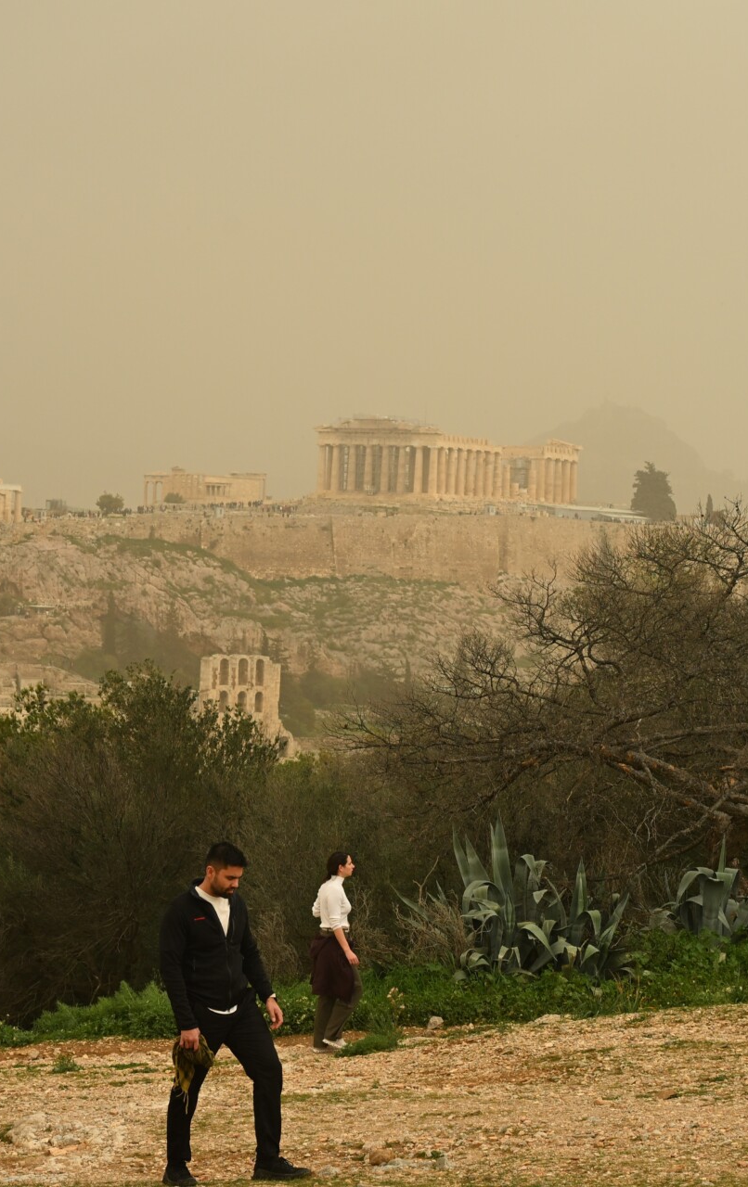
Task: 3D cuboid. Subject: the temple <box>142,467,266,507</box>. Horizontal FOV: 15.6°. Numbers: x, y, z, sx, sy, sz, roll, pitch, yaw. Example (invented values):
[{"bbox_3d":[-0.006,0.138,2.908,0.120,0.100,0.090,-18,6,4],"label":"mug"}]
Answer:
[{"bbox_3d":[-41.347,-25.494,660.000,20.000,10.500,23.500,3,1,31],"label":"temple"}]

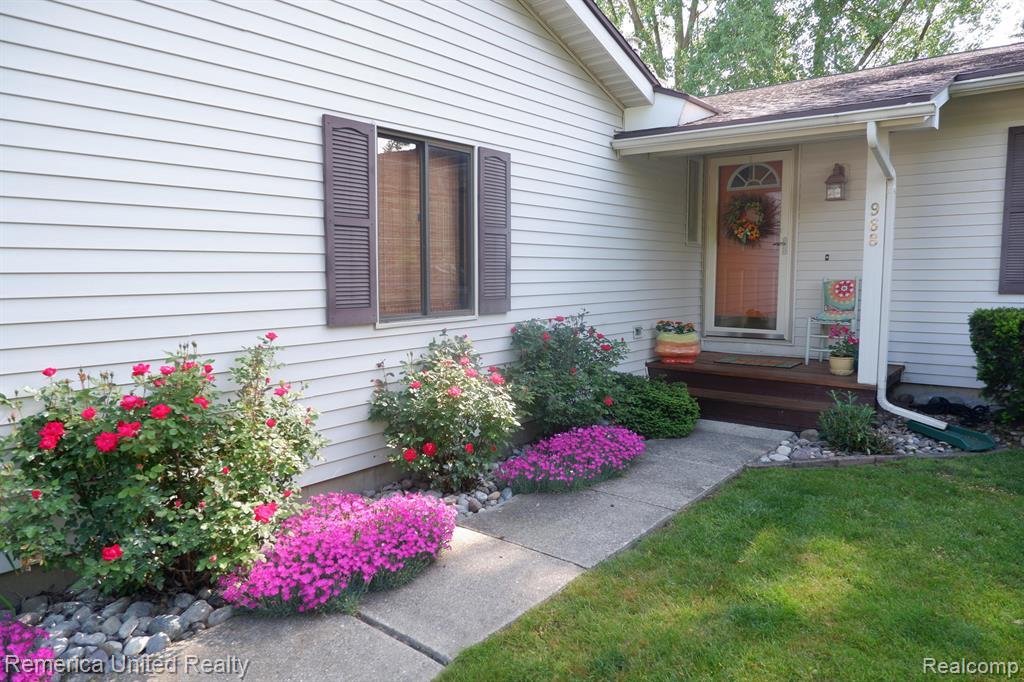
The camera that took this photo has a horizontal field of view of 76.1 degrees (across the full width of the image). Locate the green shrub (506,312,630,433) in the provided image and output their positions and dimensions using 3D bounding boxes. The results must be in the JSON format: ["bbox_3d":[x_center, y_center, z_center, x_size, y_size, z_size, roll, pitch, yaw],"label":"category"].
[{"bbox_3d":[0.503,0.295,5.182,0.850,1.060,0.950,5,8,40],"label":"green shrub"}]

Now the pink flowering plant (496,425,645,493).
[{"bbox_3d":[0.441,0.758,4.404,0.680,0.270,1.450,5,8,40],"label":"pink flowering plant"}]

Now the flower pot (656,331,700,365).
[{"bbox_3d":[1.750,0.068,6.811,0.450,0.320,0.450,0,6,0],"label":"flower pot"}]

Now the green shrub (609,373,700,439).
[{"bbox_3d":[1.207,0.510,5.543,0.780,0.490,0.780,0,6,0],"label":"green shrub"}]

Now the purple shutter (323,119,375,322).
[{"bbox_3d":[-0.952,-0.693,3.884,0.036,1.190,0.350,5,8,40],"label":"purple shutter"}]

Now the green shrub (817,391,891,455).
[{"bbox_3d":[2.545,0.591,4.878,0.500,0.450,0.480,5,8,40],"label":"green shrub"}]

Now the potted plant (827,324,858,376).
[{"bbox_3d":[3.021,0.074,5.957,0.280,0.465,0.270,5,8,40],"label":"potted plant"}]

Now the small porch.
[{"bbox_3d":[2.514,0.455,6.481,2.150,0.390,1.920,5,8,40],"label":"small porch"}]

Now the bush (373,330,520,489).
[{"bbox_3d":[-0.387,0.450,4.073,0.850,0.980,0.930,0,6,0],"label":"bush"}]

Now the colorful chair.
[{"bbox_3d":[3.285,-0.201,6.651,0.430,0.875,0.460,5,8,40],"label":"colorful chair"}]

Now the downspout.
[{"bbox_3d":[3.015,-0.433,4.973,0.600,2.440,0.760,5,8,40],"label":"downspout"}]

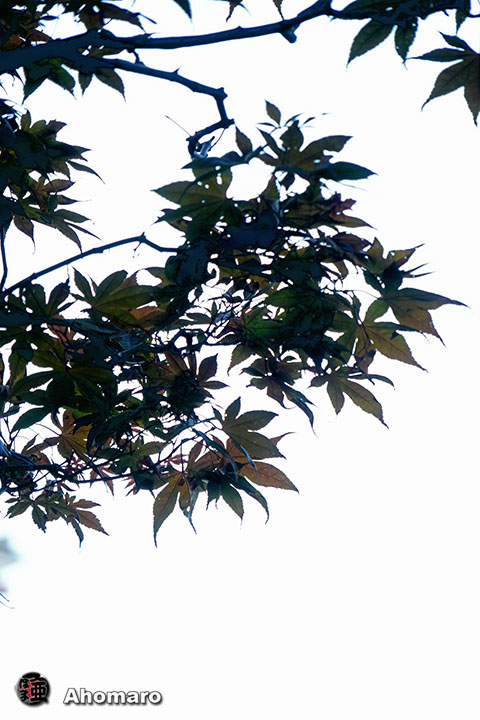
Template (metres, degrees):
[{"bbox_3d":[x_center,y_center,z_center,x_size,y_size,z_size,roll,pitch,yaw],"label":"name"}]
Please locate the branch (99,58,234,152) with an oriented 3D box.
[{"bbox_3d":[-0.067,-0.233,4.400,0.125,0.085,0.055,0,-18,0],"label":"branch"}]

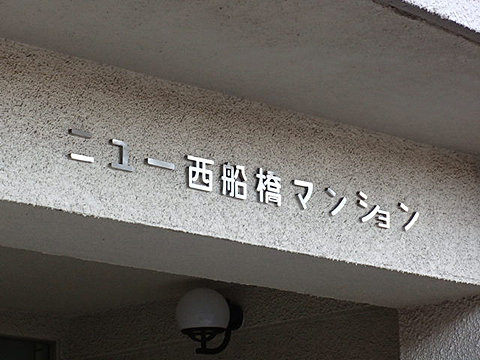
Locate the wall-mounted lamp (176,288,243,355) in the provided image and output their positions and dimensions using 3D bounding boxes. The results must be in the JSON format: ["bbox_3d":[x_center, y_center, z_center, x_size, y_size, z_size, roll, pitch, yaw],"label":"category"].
[{"bbox_3d":[-0.118,0.540,7.427,0.258,0.252,0.204,12,-18,-43],"label":"wall-mounted lamp"}]

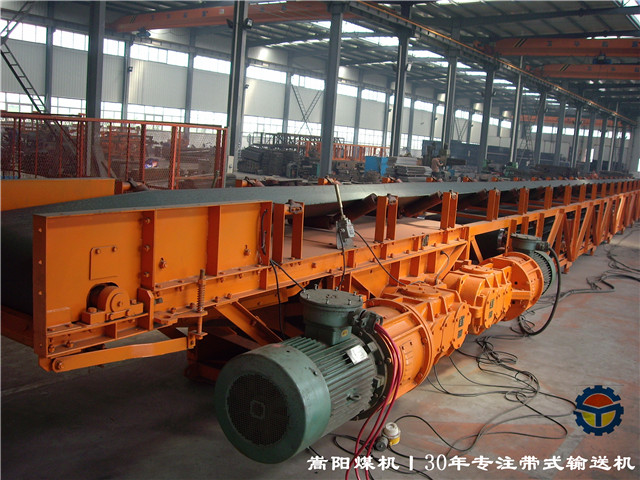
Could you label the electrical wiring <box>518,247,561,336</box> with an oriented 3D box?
[{"bbox_3d":[2.023,0.461,6.473,0.369,0.892,0.321,8,9,30],"label":"electrical wiring"}]

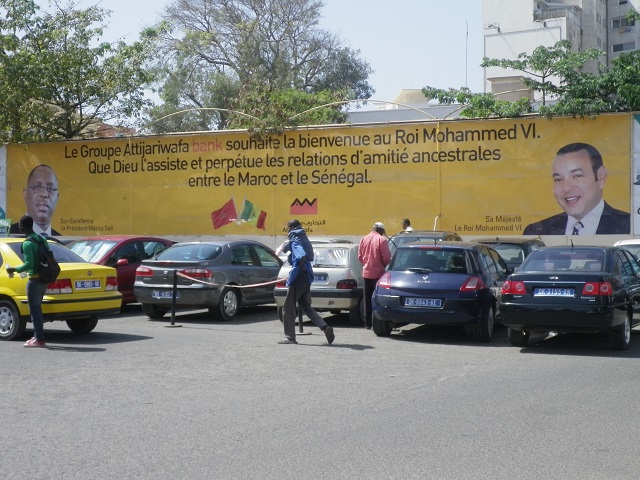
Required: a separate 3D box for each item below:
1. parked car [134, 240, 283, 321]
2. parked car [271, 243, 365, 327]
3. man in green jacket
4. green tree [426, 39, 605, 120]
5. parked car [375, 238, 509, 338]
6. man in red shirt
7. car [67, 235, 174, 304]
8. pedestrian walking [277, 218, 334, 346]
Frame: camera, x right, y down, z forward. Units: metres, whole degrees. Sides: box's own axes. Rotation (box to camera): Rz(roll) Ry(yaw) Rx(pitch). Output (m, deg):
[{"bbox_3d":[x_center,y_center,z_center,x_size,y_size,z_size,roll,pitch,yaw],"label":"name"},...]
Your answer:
[{"bbox_3d":[-1.816,0.766,21.012,1.770,1.440,4.570,0,0,22],"label":"parked car"},{"bbox_3d":[0.639,0.788,19.972,1.660,1.400,3.900,0,0,21],"label":"parked car"},{"bbox_3d":[-4.070,0.591,15.101,0.550,1.810,0.520,0,0,15],"label":"man in green jacket"},{"bbox_3d":[5.300,-1.876,28.997,4.600,6.700,4.500,0,0,22],"label":"green tree"},{"bbox_3d":[2.178,0.762,17.175,1.770,1.460,4.210,0,0,20],"label":"parked car"},{"bbox_3d":[0.910,0.606,17.951,0.550,1.770,0.360,0,0,20],"label":"man in red shirt"},{"bbox_3d":[-4.520,0.735,21.701,1.720,1.500,4.100,0,0,24],"label":"car"},{"bbox_3d":[-0.200,0.615,15.451,0.780,1.760,0.520,0,0,2],"label":"pedestrian walking"}]

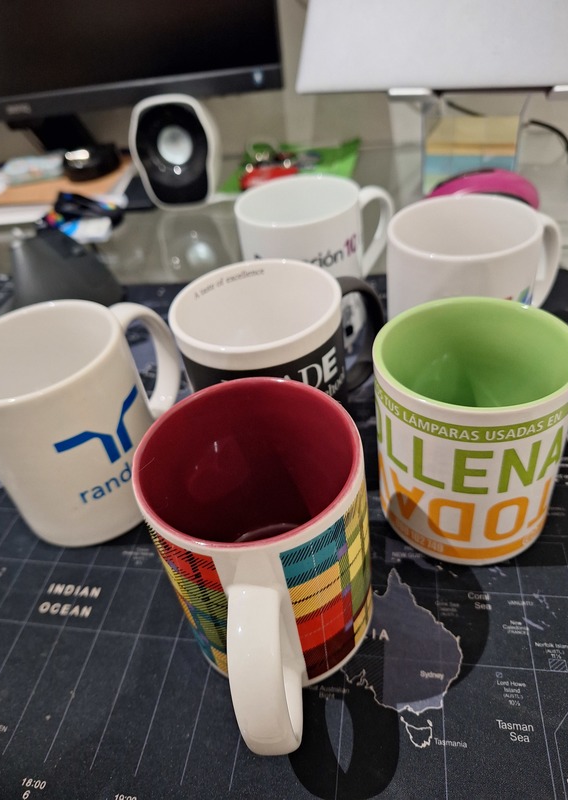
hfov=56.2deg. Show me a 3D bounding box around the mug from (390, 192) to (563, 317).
[{"bbox_3d":[0.125,-0.069,0.342,0.121,0.100,0.087,-22,41,-15],"label":"mug"}]

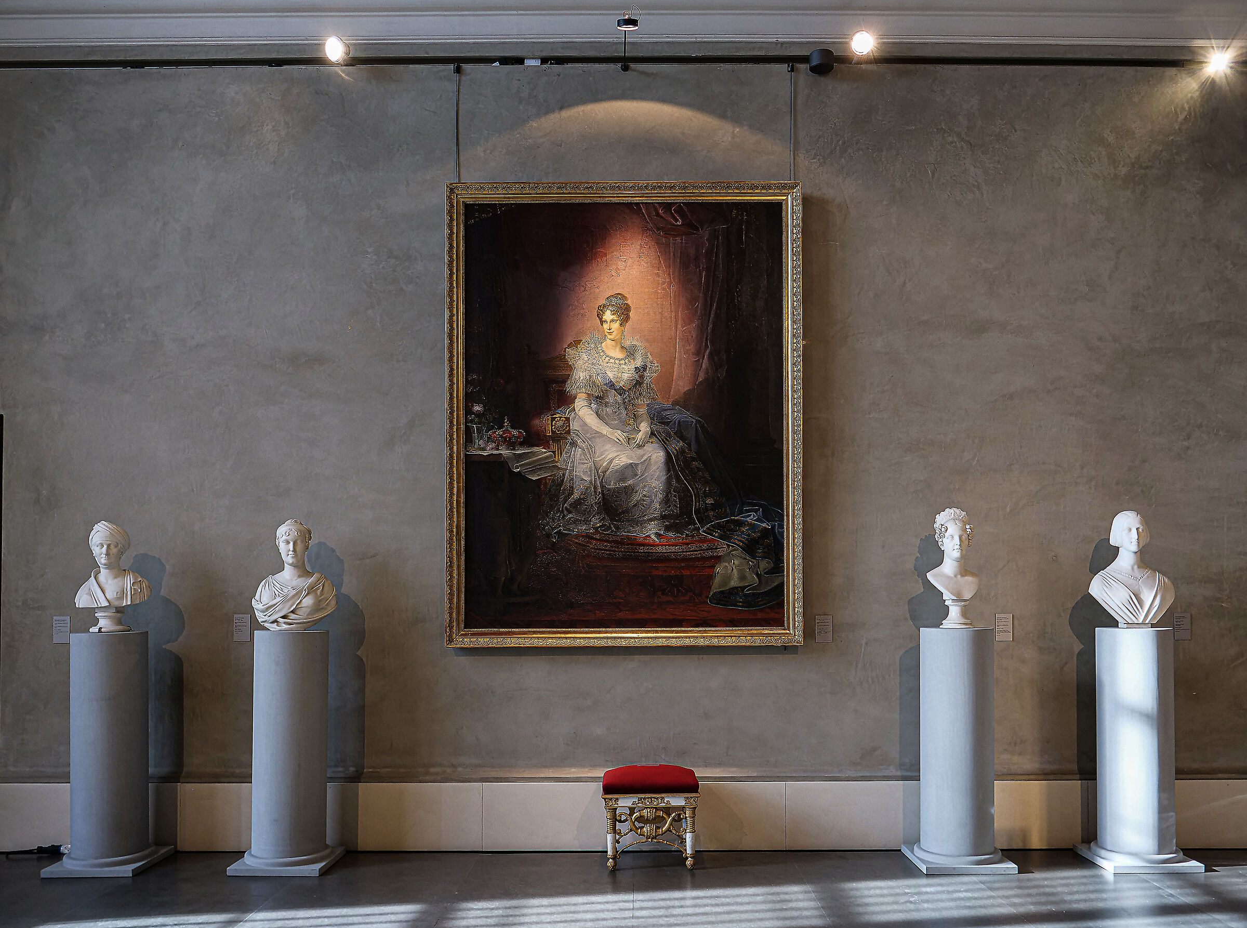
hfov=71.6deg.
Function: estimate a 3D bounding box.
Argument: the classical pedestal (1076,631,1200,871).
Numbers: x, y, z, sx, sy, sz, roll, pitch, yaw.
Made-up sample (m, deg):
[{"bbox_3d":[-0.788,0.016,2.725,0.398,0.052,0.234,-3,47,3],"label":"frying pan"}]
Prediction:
[{"bbox_3d":[2.758,1.508,4.640,0.455,1.200,0.430,0,-4,0],"label":"classical pedestal"}]

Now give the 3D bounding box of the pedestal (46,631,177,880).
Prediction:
[{"bbox_3d":[-2.610,1.445,4.400,0.425,1.165,0.425,0,-1,0],"label":"pedestal"}]

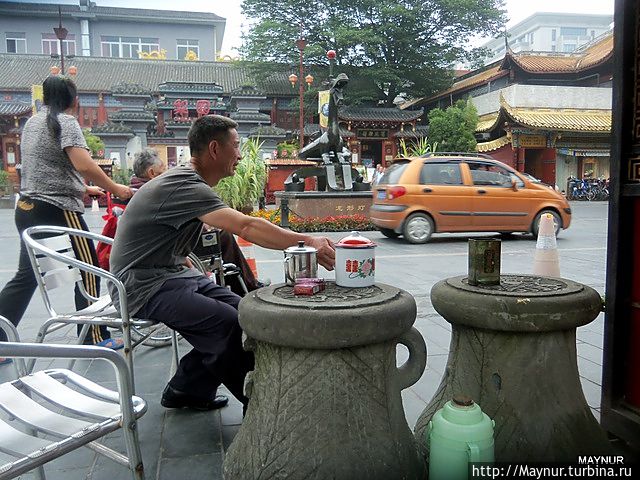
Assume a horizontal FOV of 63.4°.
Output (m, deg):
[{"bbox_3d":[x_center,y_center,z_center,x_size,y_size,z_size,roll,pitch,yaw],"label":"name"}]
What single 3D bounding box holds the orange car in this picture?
[{"bbox_3d":[2.805,-0.763,9.536,3.500,1.500,1.500,-1,5,-8],"label":"orange car"}]

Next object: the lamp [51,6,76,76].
[{"bbox_3d":[-9.075,-4.480,18.465,1.000,7.500,0.500,-1,5,0],"label":"lamp"}]

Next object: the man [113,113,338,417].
[{"bbox_3d":[-0.397,0.101,2.038,0.980,1.230,0.620,0,5,8],"label":"man"}]

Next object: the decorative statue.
[{"bbox_3d":[0.102,-2.729,13.305,1.950,2.900,1.300,-2,5,-10],"label":"decorative statue"}]

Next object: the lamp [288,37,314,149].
[{"bbox_3d":[-0.695,-4.575,20.164,1.000,7.200,0.500,-1,5,0],"label":"lamp"}]

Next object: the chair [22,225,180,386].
[{"bbox_3d":[-0.940,0.329,2.240,0.600,0.750,0.550,0,5,8],"label":"chair"}]

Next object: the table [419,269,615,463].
[{"bbox_3d":[0.552,0.443,1.482,0.580,0.633,0.580,-1,5,0],"label":"table"}]

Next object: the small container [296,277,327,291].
[{"bbox_3d":[-0.026,0.123,1.416,0.085,0.023,0.056,-1,5,-6],"label":"small container"}]

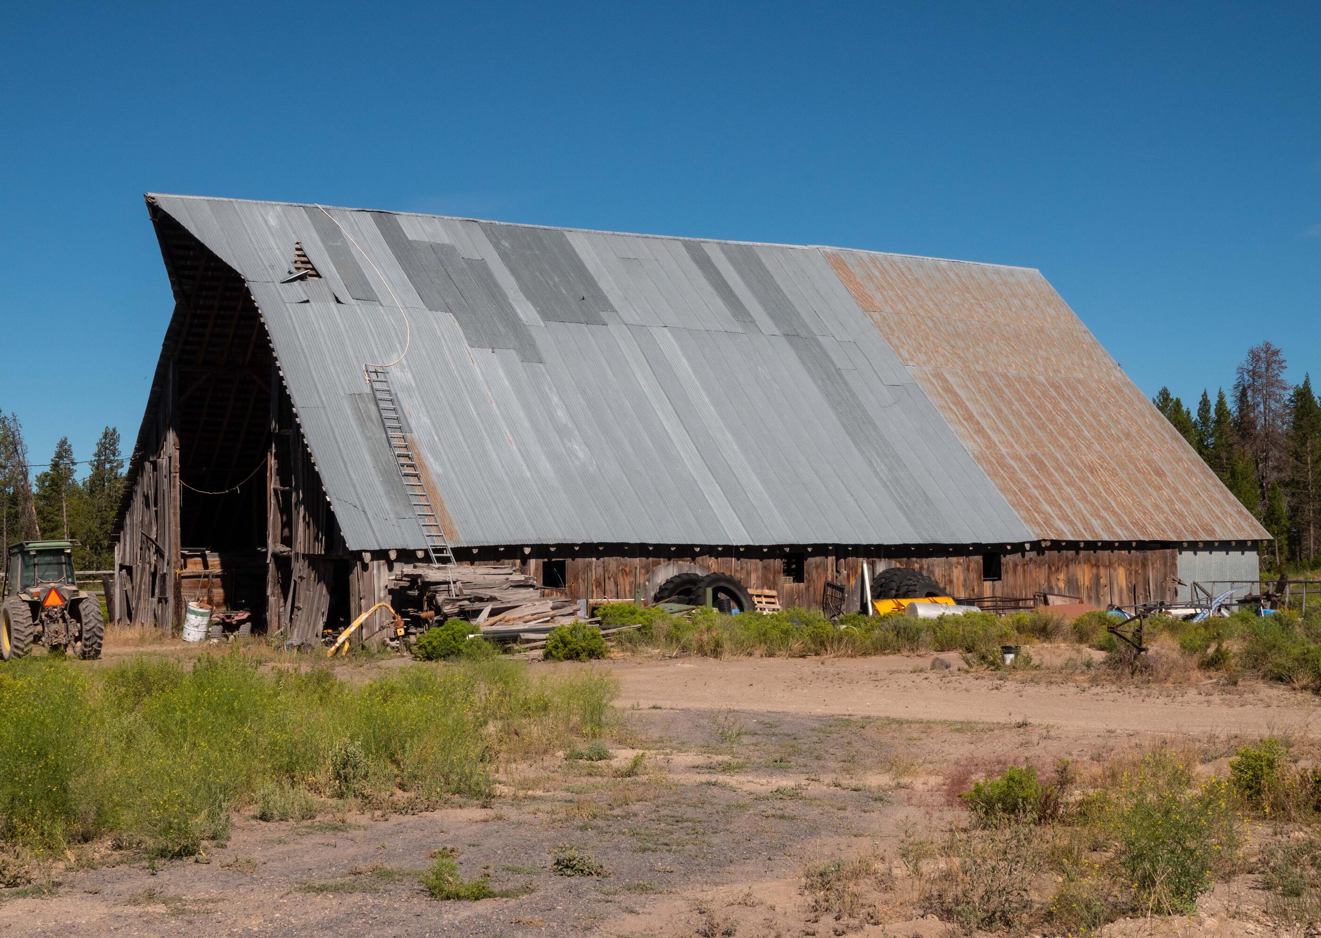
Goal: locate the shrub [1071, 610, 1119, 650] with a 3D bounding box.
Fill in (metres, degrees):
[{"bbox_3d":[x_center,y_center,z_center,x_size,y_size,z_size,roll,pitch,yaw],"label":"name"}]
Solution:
[{"bbox_3d":[9.975,3.688,41.300,1.050,0.820,1.000,0,-1,14],"label":"shrub"}]

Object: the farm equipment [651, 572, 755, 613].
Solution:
[{"bbox_3d":[0.961,2.995,40.300,2.450,1.420,0.950,1,-2,-31],"label":"farm equipment"}]

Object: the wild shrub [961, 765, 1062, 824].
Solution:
[{"bbox_3d":[2.204,2.049,11.300,0.620,0.350,0.520,0,-1,0],"label":"wild shrub"}]

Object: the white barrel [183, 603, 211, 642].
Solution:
[{"bbox_3d":[-11.069,3.664,43.000,0.600,0.880,0.600,8,5,-15],"label":"white barrel"}]

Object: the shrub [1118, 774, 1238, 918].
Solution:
[{"bbox_3d":[3.958,2.879,13.800,0.920,1.000,0.900,0,-1,16],"label":"shrub"}]

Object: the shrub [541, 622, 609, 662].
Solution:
[{"bbox_3d":[-1.474,2.977,30.900,1.100,0.660,1.000,0,-1,0],"label":"shrub"}]

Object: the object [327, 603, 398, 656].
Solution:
[{"bbox_3d":[-6.413,3.456,38.700,1.500,1.150,0.600,0,-1,0],"label":"object"}]

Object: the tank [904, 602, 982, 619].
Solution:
[{"bbox_3d":[6.663,3.462,42.400,2.000,0.580,0.580,1,-2,-31],"label":"tank"}]

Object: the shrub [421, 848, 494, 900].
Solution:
[{"bbox_3d":[-1.012,2.017,8.950,0.360,0.250,0.320,0,-1,0],"label":"shrub"}]

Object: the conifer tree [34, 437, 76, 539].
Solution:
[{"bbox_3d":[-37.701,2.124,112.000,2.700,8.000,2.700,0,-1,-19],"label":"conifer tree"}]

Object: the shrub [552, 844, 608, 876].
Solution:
[{"bbox_3d":[-0.430,2.072,9.500,0.290,0.170,0.260,0,-1,0],"label":"shrub"}]

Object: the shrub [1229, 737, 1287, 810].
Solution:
[{"bbox_3d":[6.154,3.135,18.500,0.580,0.720,0.570,0,-1,18],"label":"shrub"}]

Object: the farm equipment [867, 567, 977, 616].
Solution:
[{"bbox_3d":[6.724,3.370,46.300,2.400,1.650,1.600,1,-1,-30],"label":"farm equipment"}]

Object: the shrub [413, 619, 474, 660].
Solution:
[{"bbox_3d":[-4.589,3.603,38.000,1.320,0.880,1.250,0,-1,-7],"label":"shrub"}]

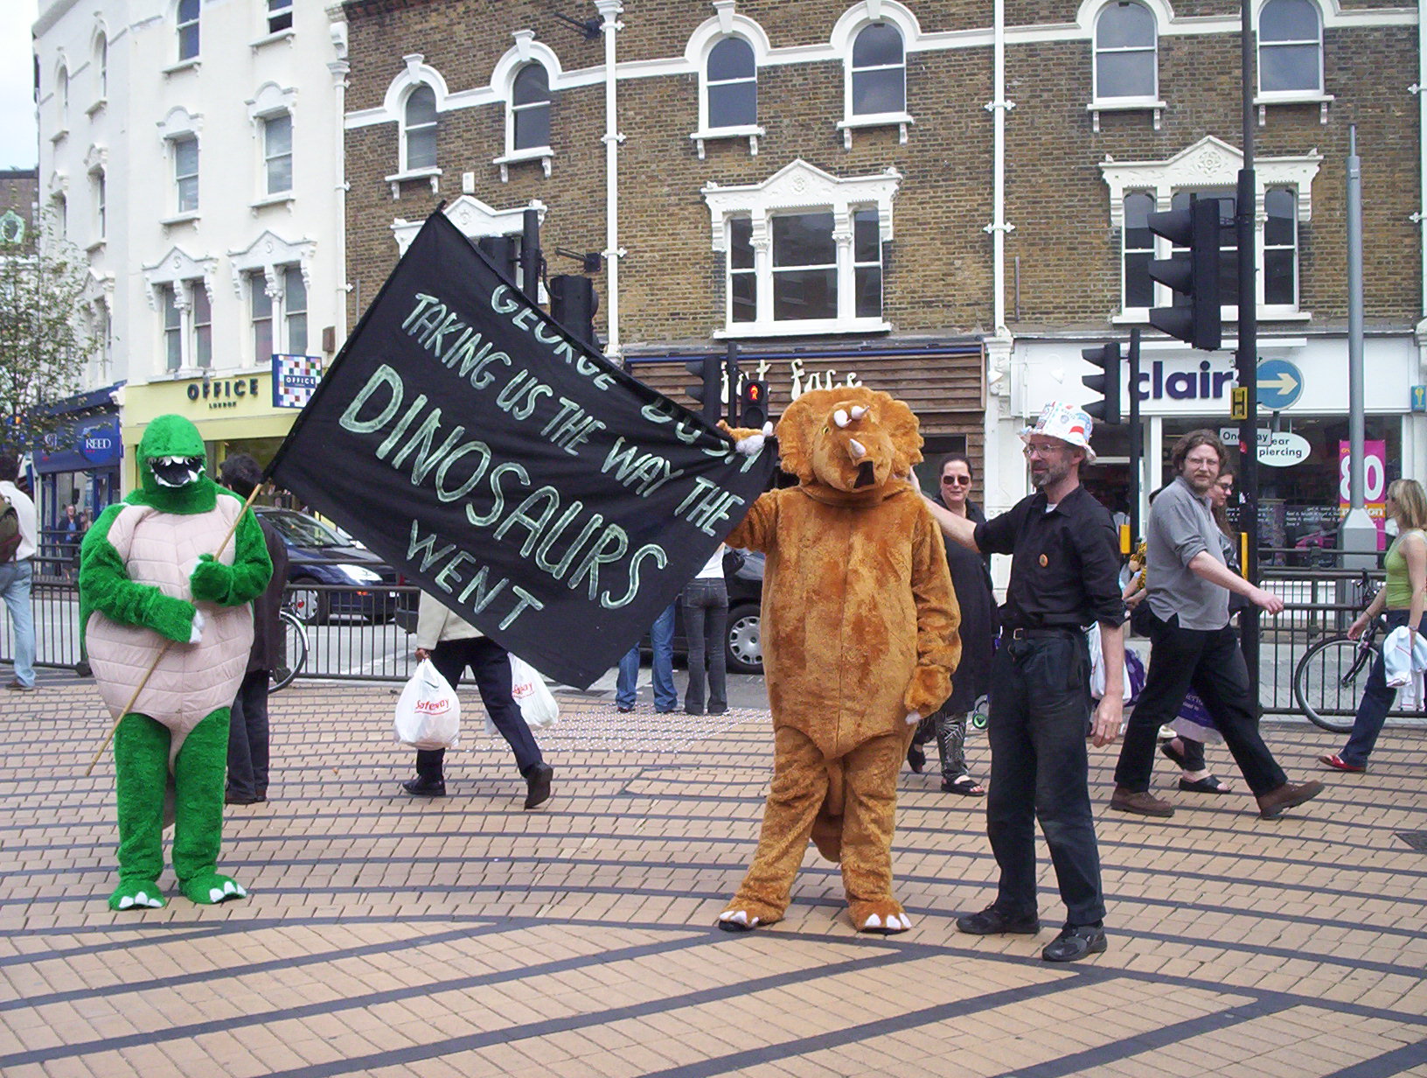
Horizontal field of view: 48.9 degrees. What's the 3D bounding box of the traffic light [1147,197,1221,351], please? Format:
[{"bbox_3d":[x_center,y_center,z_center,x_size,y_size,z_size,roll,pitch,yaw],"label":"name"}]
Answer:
[{"bbox_3d":[3.149,-1.772,10.500,0.480,1.020,0.340,0,1,16],"label":"traffic light"}]

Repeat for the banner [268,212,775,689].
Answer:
[{"bbox_3d":[-0.698,-0.320,5.600,1.430,1.170,0.140,33,3,2],"label":"banner"}]

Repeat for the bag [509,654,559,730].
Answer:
[{"bbox_3d":[-0.963,0.762,8.100,0.340,0.440,0.220,-1,1,-6],"label":"bag"}]

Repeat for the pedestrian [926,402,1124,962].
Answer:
[{"bbox_3d":[1.047,0.451,5.248,0.600,1.810,0.640,-1,2,-31],"label":"pedestrian"}]

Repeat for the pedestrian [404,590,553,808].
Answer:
[{"bbox_3d":[-1.180,0.447,7.879,0.780,1.720,0.580,1,2,37],"label":"pedestrian"}]

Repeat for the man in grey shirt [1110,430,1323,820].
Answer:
[{"bbox_3d":[2.367,0.391,7.398,0.980,1.810,0.580,0,1,12],"label":"man in grey shirt"}]

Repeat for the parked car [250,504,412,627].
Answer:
[{"bbox_3d":[-5.770,0.310,19.580,3.780,1.420,1.660,0,3,12],"label":"parked car"}]

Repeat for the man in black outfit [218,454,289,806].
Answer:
[{"bbox_3d":[-2.282,0.430,7.700,0.360,1.700,0.500,2,3,41],"label":"man in black outfit"}]

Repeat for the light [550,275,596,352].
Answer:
[{"bbox_3d":[-1.042,-1.629,11.700,0.310,0.660,0.300,0,3,14],"label":"light"}]

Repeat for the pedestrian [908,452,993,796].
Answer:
[{"bbox_3d":[1.228,0.432,8.079,0.550,1.710,0.520,-1,2,-30],"label":"pedestrian"}]

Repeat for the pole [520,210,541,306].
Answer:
[{"bbox_3d":[-1.405,-0.698,12.254,0.130,3.800,0.130,0,1,16],"label":"pole"}]

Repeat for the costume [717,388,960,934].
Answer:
[{"bbox_3d":[0.455,0.398,5.740,0.870,1.910,0.680,0,3,3],"label":"costume"}]

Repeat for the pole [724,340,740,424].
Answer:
[{"bbox_3d":[0.249,-0.703,19.258,0.120,3.450,0.120,0,1,16],"label":"pole"}]

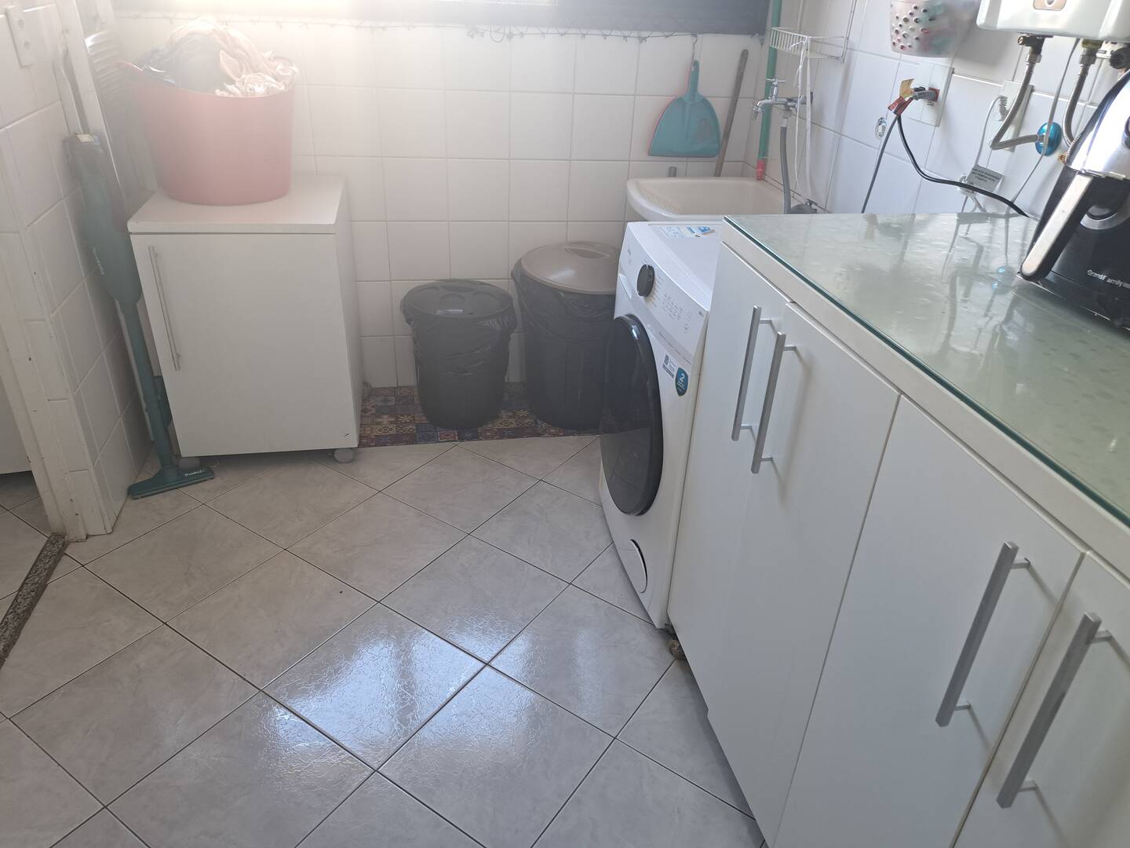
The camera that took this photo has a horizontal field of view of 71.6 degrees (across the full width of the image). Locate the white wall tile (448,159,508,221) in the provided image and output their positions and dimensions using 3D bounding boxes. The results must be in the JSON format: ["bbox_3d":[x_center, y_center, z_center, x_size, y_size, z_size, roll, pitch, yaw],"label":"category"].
[{"bbox_3d":[-0.285,-0.771,2.594,0.200,0.200,0.010,-3,30,-11],"label":"white wall tile"}]

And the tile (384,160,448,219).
[{"bbox_3d":[-0.481,-0.756,2.535,0.200,0.200,0.010,-3,30,-11],"label":"tile"}]

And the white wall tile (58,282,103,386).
[{"bbox_3d":[-1.211,-0.228,1.957,0.010,0.200,0.200,-3,30,-11],"label":"white wall tile"}]

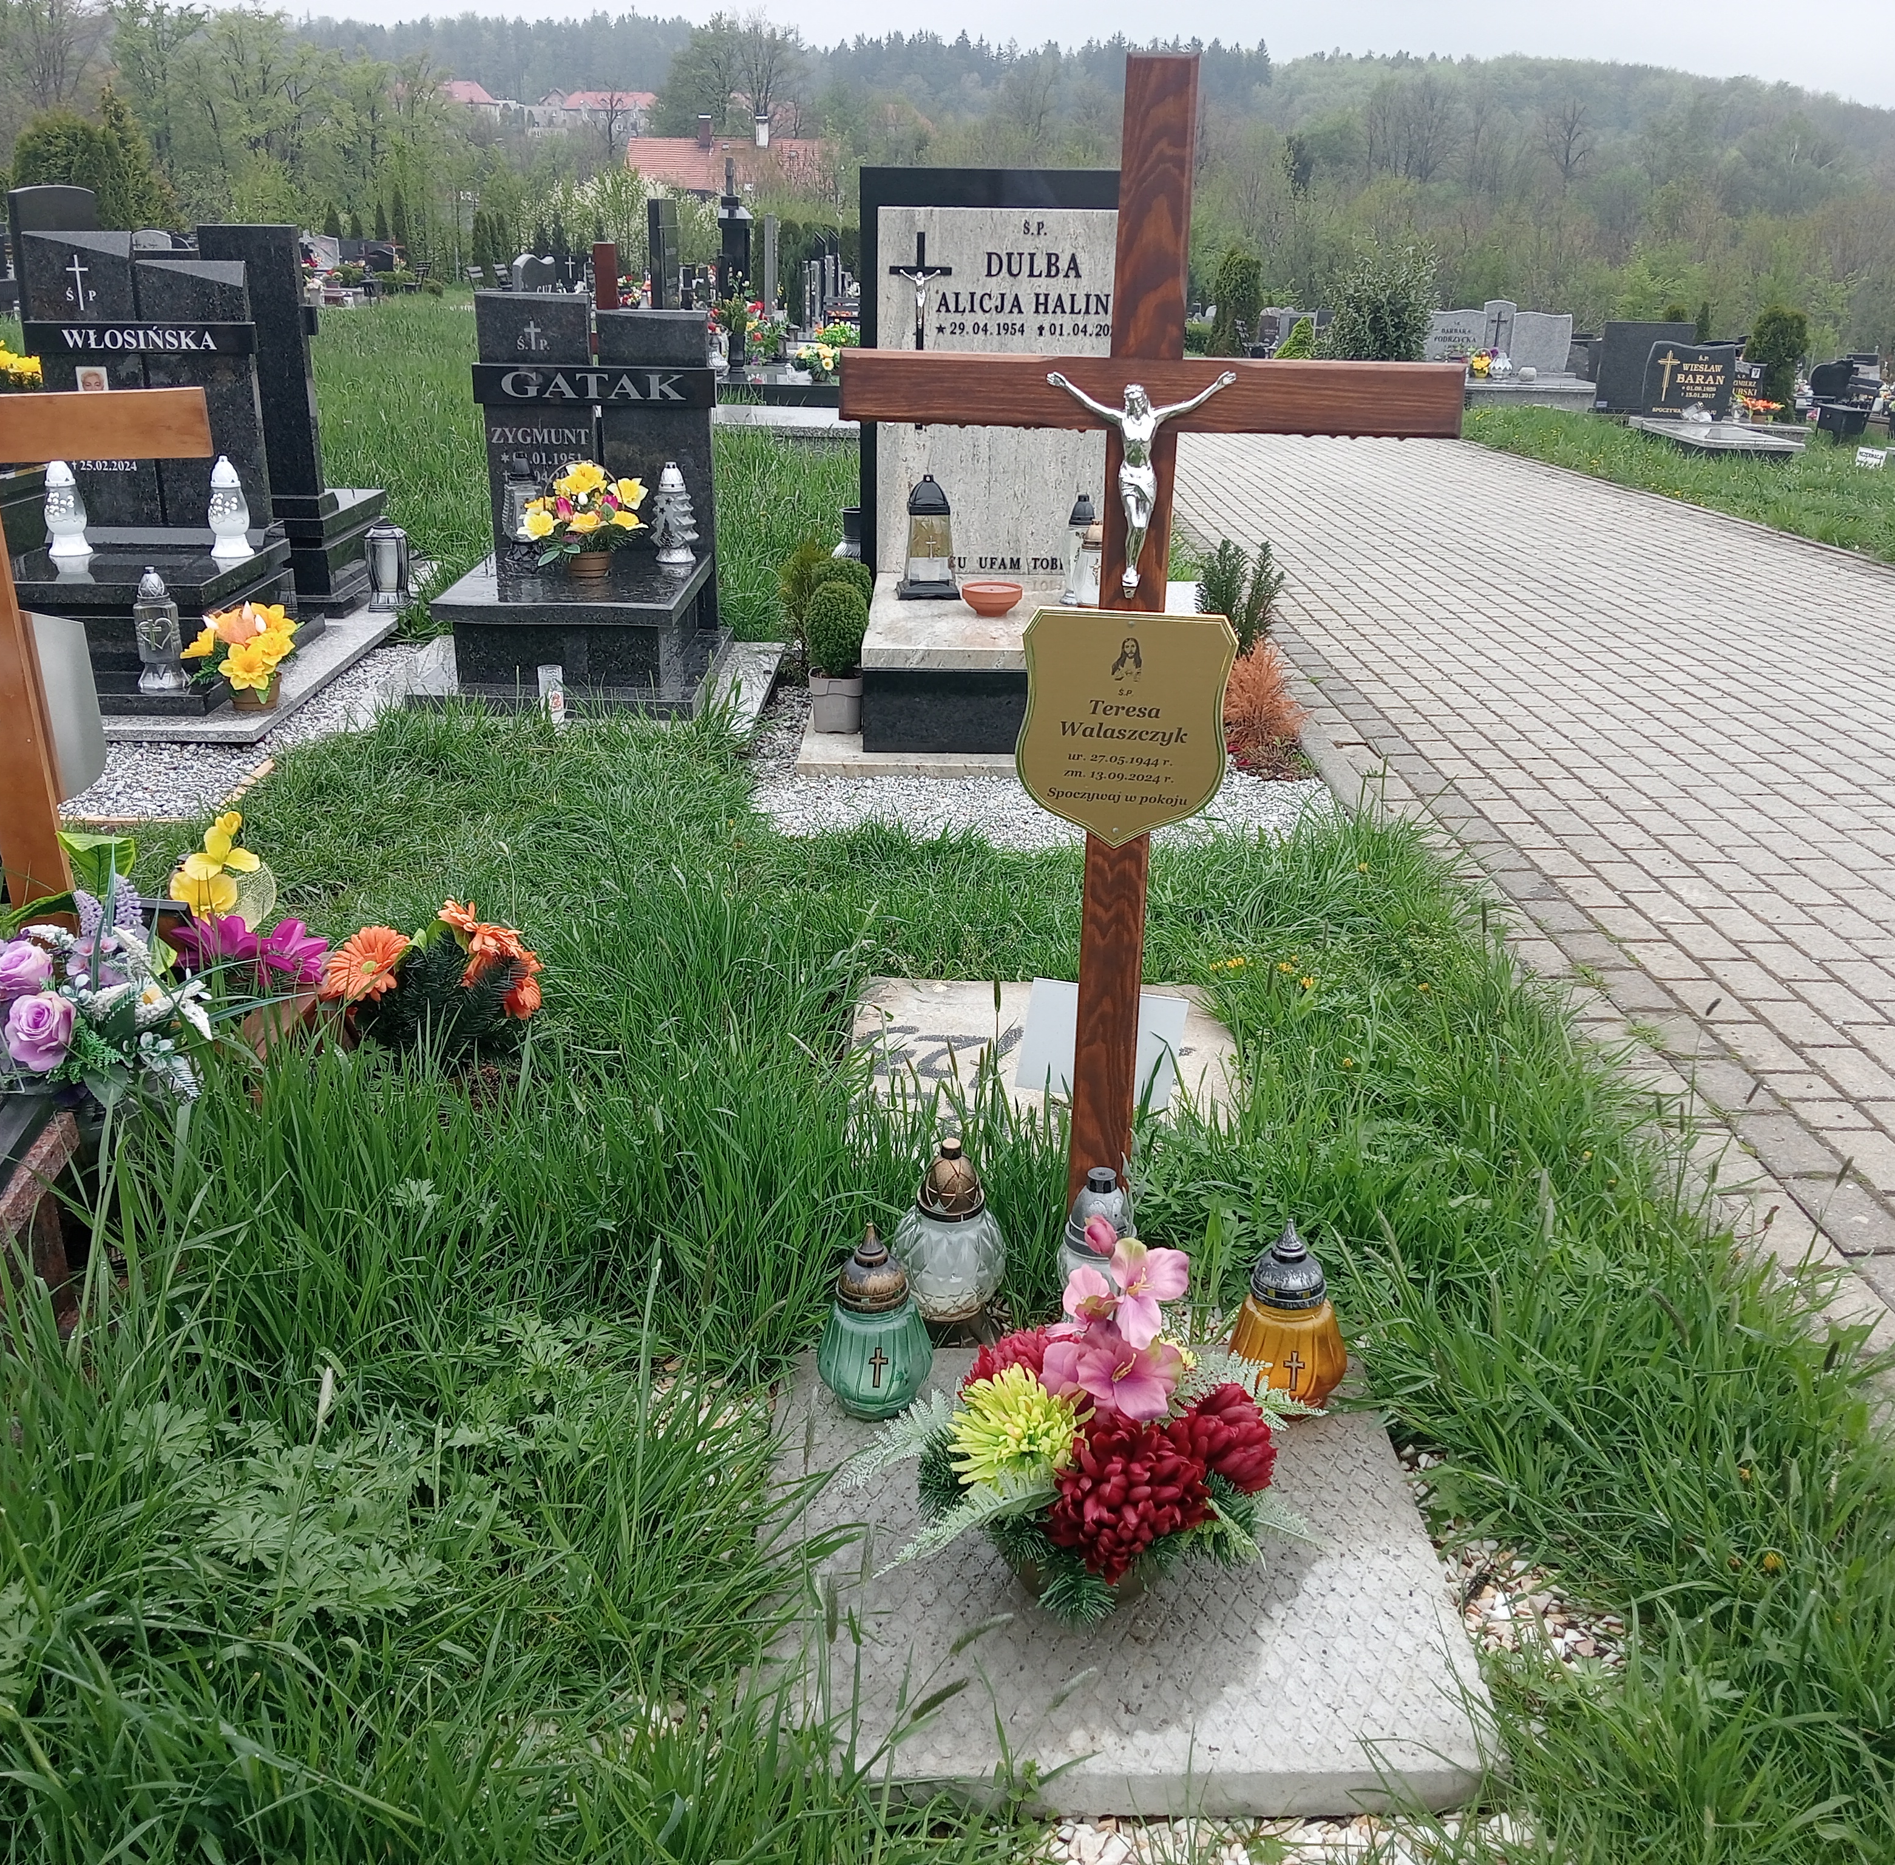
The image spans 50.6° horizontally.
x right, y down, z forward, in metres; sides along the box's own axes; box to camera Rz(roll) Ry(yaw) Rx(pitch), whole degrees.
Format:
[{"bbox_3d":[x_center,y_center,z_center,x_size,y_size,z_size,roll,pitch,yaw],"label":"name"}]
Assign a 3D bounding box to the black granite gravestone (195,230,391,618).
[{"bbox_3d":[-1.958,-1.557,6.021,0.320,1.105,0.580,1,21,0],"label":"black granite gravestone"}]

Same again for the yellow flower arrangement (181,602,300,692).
[{"bbox_3d":[-1.782,-0.713,5.050,0.290,0.245,0.250,-2,18,-8],"label":"yellow flower arrangement"}]

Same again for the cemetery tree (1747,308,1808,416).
[{"bbox_3d":[6.965,-4.812,16.857,0.484,0.908,0.550,1,21,0],"label":"cemetery tree"}]

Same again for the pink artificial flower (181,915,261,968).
[{"bbox_3d":[-0.912,0.013,2.520,0.095,0.068,0.080,-1,18,-5],"label":"pink artificial flower"}]

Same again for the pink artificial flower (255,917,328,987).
[{"bbox_3d":[-0.813,0.023,2.490,0.090,0.078,0.075,-2,18,-8],"label":"pink artificial flower"}]

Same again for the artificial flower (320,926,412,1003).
[{"bbox_3d":[-0.745,0.041,2.568,0.108,0.089,0.055,-1,21,-5],"label":"artificial flower"}]

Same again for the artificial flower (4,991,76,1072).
[{"bbox_3d":[-0.930,0.102,2.057,0.068,0.075,0.060,-3,21,-9],"label":"artificial flower"}]

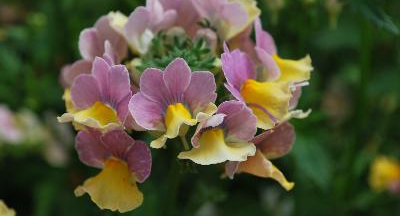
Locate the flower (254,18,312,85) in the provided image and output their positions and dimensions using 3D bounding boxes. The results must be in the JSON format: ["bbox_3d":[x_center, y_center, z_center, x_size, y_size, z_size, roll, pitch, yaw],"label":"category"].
[{"bbox_3d":[0.025,-0.017,0.272,0.016,0.017,0.021,-7,24,-3],"label":"flower"}]

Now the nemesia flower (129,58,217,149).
[{"bbox_3d":[-0.007,-0.001,0.247,0.023,0.023,0.015,2,12,5],"label":"nemesia flower"}]

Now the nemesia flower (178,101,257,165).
[{"bbox_3d":[0.005,0.007,0.247,0.021,0.017,0.015,0,19,0],"label":"nemesia flower"}]

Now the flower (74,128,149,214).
[{"bbox_3d":[-0.024,0.017,0.250,0.020,0.021,0.015,4,14,9],"label":"flower"}]

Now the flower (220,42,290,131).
[{"bbox_3d":[0.016,-0.006,0.254,0.016,0.021,0.021,9,25,31],"label":"flower"}]

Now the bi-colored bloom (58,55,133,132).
[{"bbox_3d":[-0.029,-0.004,0.254,0.019,0.019,0.015,12,17,25],"label":"bi-colored bloom"}]

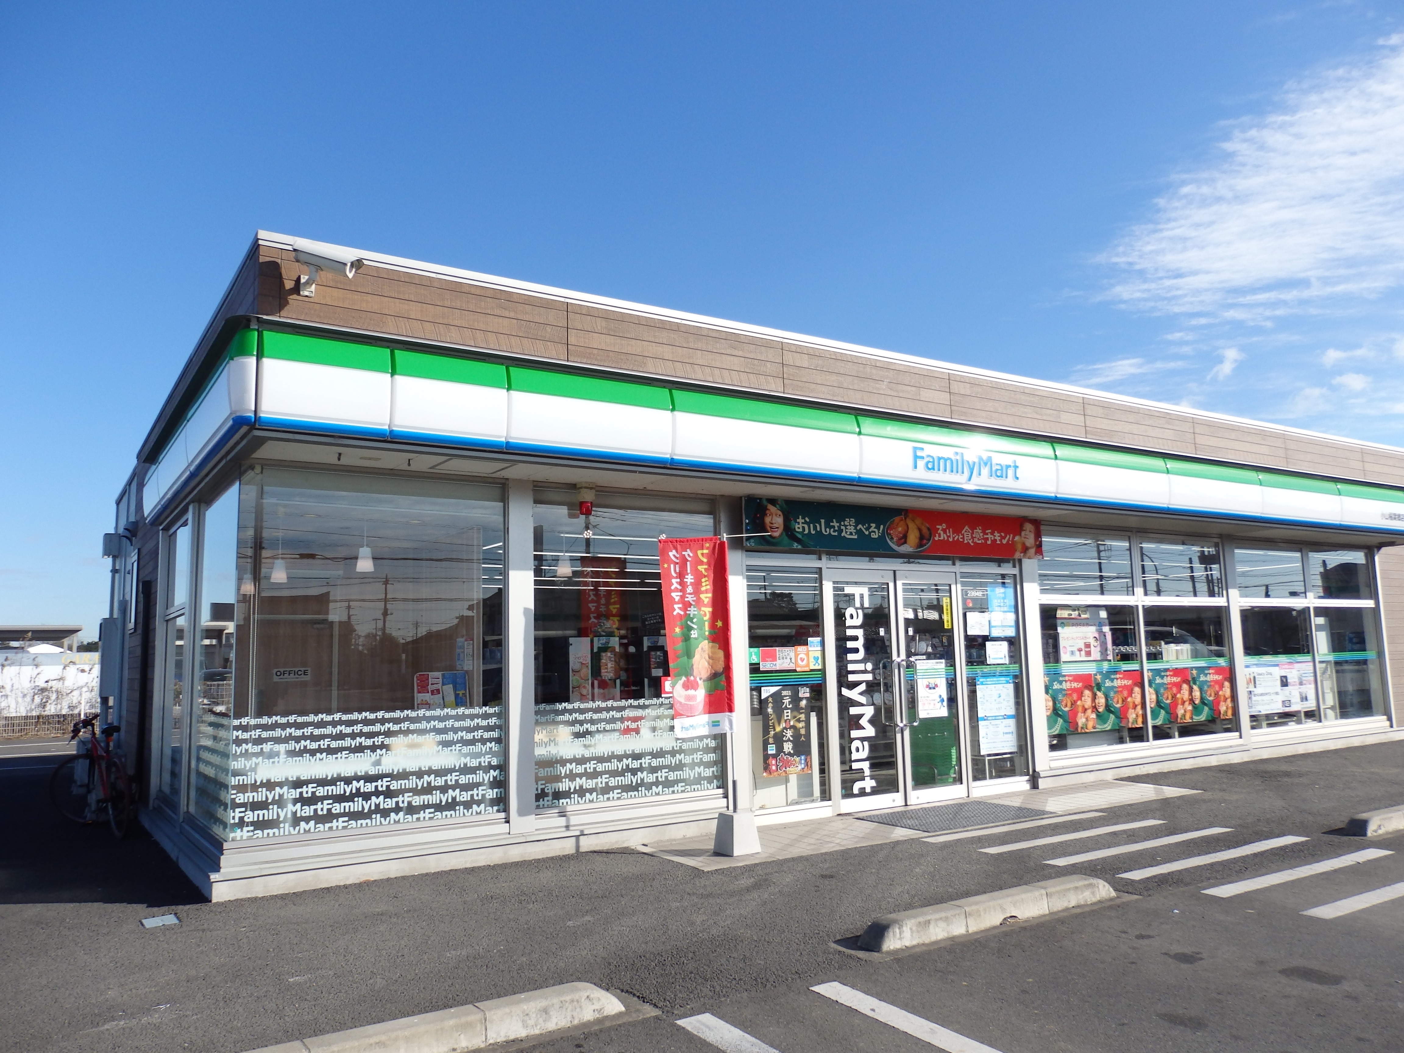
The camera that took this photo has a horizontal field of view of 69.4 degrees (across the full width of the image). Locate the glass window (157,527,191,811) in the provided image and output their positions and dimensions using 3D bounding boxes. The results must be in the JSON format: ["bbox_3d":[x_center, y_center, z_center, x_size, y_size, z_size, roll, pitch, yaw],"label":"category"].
[{"bbox_3d":[-4.691,1.187,9.014,0.060,2.389,1.370,3,-8,-33],"label":"glass window"}]

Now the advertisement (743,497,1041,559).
[{"bbox_3d":[1.891,0.055,9.200,3.709,0.413,0.040,3,-8,-33],"label":"advertisement"}]

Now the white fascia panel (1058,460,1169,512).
[{"bbox_3d":[4.092,-0.397,10.035,1.806,0.388,0.080,3,-8,-33],"label":"white fascia panel"}]

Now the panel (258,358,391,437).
[{"bbox_3d":[-2.144,-0.728,5.763,0.721,0.373,0.080,3,-8,-33],"label":"panel"}]

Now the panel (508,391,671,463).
[{"bbox_3d":[-0.724,-0.646,6.702,1.217,0.368,0.080,3,-8,-33],"label":"panel"}]

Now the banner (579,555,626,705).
[{"bbox_3d":[-0.793,0.815,8.173,0.408,1.140,0.030,3,-8,-33],"label":"banner"}]

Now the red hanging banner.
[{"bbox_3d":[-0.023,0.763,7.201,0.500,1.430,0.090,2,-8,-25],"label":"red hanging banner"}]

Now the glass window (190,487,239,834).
[{"bbox_3d":[-3.412,0.902,7.087,0.060,2.245,1.653,3,-8,-33],"label":"glass window"}]

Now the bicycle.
[{"bbox_3d":[-5.418,2.219,9.127,0.550,1.020,1.620,5,-10,-42],"label":"bicycle"}]

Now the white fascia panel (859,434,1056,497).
[{"bbox_3d":[2.325,-0.501,9.032,2.478,0.374,0.100,3,-9,-33],"label":"white fascia panel"}]

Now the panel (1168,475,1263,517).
[{"bbox_3d":[5.470,-0.305,10.803,1.797,0.359,0.080,3,-8,-33],"label":"panel"}]

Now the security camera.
[{"bbox_3d":[-2.164,-1.459,5.824,0.364,0.281,0.213,12,-8,-5],"label":"security camera"}]

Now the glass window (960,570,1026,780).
[{"bbox_3d":[2.966,1.495,10.244,0.834,2.055,0.050,3,-9,-33],"label":"glass window"}]

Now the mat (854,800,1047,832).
[{"bbox_3d":[2.165,2.450,8.629,1.503,0.020,0.946,3,-9,-33],"label":"mat"}]

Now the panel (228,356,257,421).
[{"bbox_3d":[-2.588,-0.769,5.715,0.134,0.360,0.134,3,-8,-33],"label":"panel"}]

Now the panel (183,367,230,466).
[{"bbox_3d":[-3.184,-0.696,6.597,0.100,0.332,1.667,4,-9,-34],"label":"panel"}]

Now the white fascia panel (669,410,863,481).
[{"bbox_3d":[0.524,-0.605,7.882,1.790,0.374,0.100,3,-9,-33],"label":"white fascia panel"}]

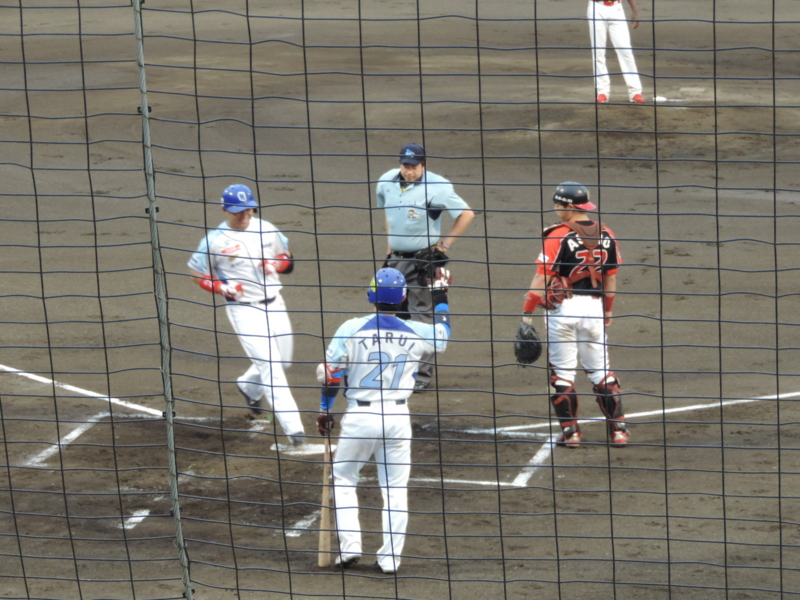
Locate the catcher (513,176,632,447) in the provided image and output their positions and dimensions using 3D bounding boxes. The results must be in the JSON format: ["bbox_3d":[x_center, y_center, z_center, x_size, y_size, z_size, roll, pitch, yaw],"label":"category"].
[{"bbox_3d":[1.162,0.080,28.253,0.700,1.740,0.500,-1,9,-8],"label":"catcher"}]

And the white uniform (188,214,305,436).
[{"bbox_3d":[-1.006,0.178,28.165,0.660,1.420,0.620,-3,10,-24],"label":"white uniform"}]

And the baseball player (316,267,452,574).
[{"bbox_3d":[-0.084,0.663,24.360,0.760,1.735,0.550,0,9,-2],"label":"baseball player"}]

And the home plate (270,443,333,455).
[{"bbox_3d":[-0.647,0.982,27.997,0.440,0.030,0.440,2,9,10],"label":"home plate"}]

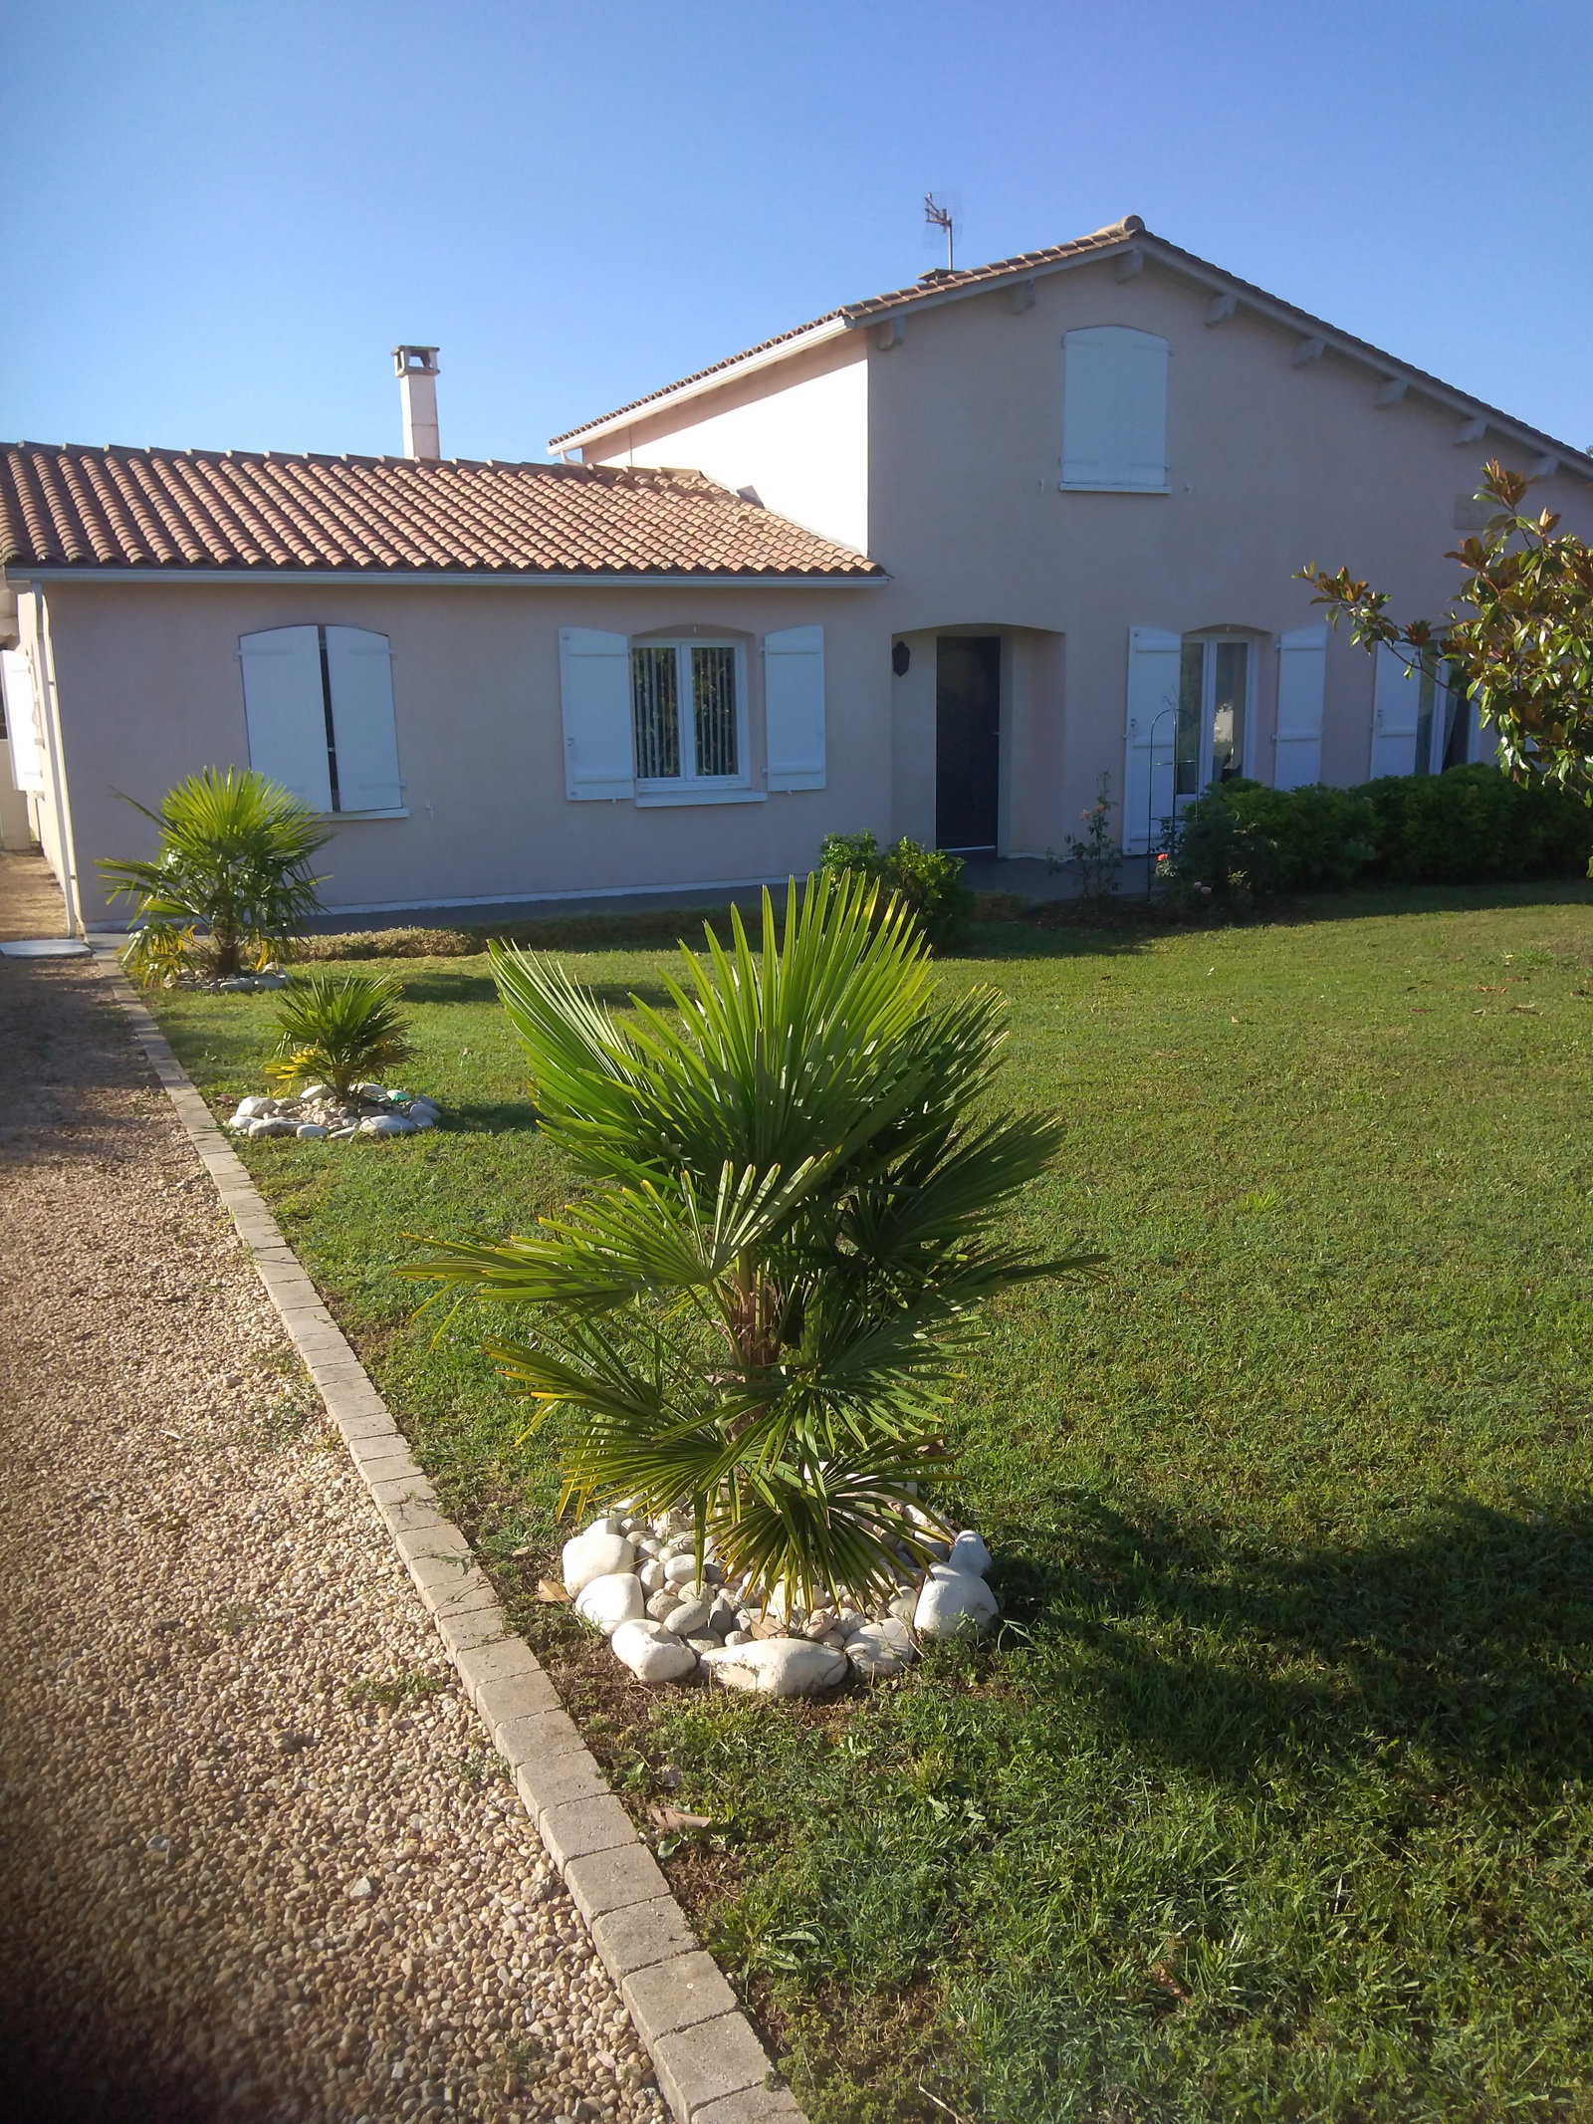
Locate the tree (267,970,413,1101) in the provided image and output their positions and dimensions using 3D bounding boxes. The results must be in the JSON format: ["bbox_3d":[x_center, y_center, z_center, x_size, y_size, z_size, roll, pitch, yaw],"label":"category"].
[{"bbox_3d":[-2.021,-0.105,7.081,0.636,0.589,0.608,-5,15,-16],"label":"tree"}]

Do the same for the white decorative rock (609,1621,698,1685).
[{"bbox_3d":[-0.246,1.018,2.749,0.160,0.105,0.120,5,15,26],"label":"white decorative rock"}]

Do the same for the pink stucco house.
[{"bbox_3d":[1.188,-5.646,18.667,18.810,5.757,8.740,-7,15,-24],"label":"pink stucco house"}]

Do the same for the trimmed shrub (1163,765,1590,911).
[{"bbox_3d":[5.341,-2.108,14.086,4.940,1.026,1.045,-7,15,-24],"label":"trimmed shrub"}]

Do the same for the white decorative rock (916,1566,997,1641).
[{"bbox_3d":[0.286,0.972,2.866,0.150,0.125,0.145,-8,15,-29],"label":"white decorative rock"}]

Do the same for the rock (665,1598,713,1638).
[{"bbox_3d":[-0.219,1.120,3.209,0.068,0.061,0.110,13,19,43],"label":"rock"}]

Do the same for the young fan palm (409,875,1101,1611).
[{"bbox_3d":[-0.077,0.328,2.970,1.280,1.343,1.200,-1,13,0],"label":"young fan palm"}]

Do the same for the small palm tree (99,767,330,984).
[{"bbox_3d":[-3.544,-1.149,9.728,1.425,1.288,1.350,-1,13,0],"label":"small palm tree"}]

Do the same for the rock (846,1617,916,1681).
[{"bbox_3d":[0.165,1.148,3.114,0.139,0.110,0.133,-3,14,-10],"label":"rock"}]

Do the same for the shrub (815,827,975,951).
[{"bbox_3d":[0.680,-1.228,10.958,1.070,0.748,0.950,-1,13,0],"label":"shrub"}]

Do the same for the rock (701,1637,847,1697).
[{"bbox_3d":[-0.043,1.165,3.073,0.281,0.104,0.137,-1,14,0],"label":"rock"}]

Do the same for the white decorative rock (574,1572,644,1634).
[{"bbox_3d":[-0.340,0.984,2.902,0.135,0.105,0.130,9,16,36],"label":"white decorative rock"}]

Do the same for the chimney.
[{"bbox_3d":[-3.975,-6.763,16.793,0.399,1.292,0.399,-7,15,-24],"label":"chimney"}]

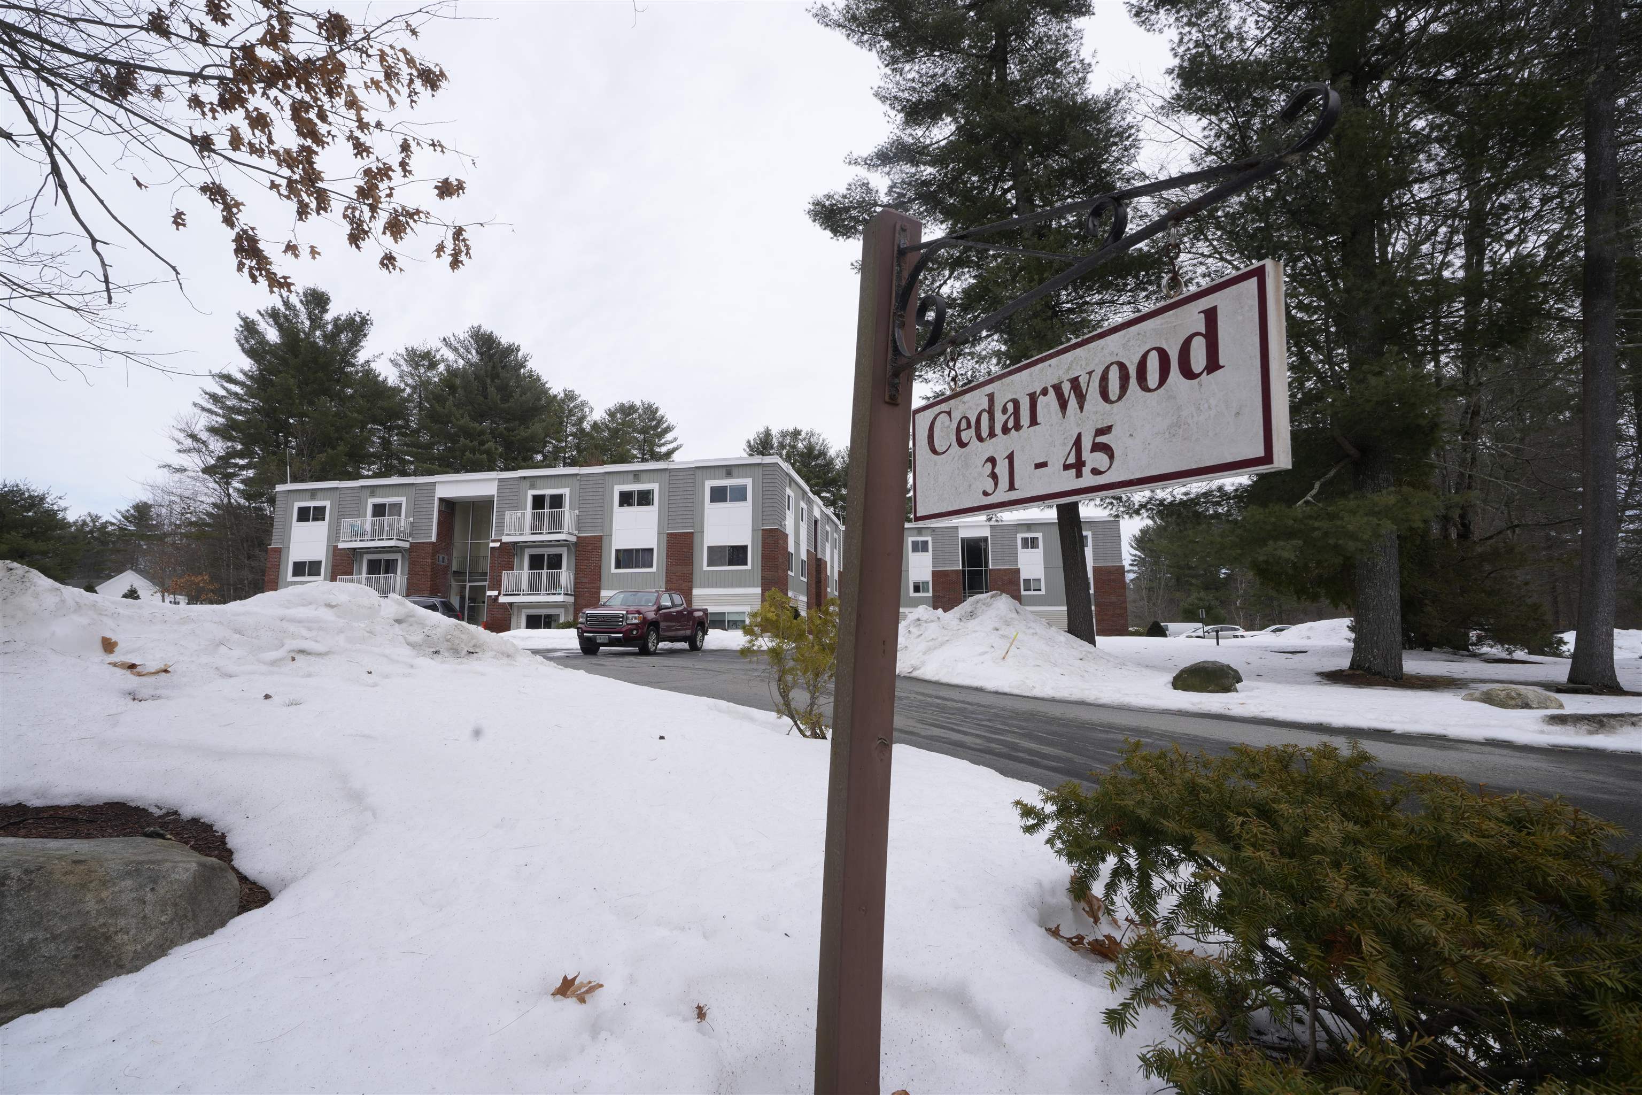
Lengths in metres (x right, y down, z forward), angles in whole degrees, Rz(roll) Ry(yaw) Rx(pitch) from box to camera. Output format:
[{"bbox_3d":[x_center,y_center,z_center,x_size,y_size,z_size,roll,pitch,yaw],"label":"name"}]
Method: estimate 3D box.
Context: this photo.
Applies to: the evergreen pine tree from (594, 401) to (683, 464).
[{"bbox_3d":[-17.661,-2.938,60.783,8.200,22.756,8.200,0,-7,0],"label":"evergreen pine tree"}]

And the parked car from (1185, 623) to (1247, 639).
[{"bbox_3d":[32.554,7.175,52.507,4.500,1.530,1.800,-3,-7,22],"label":"parked car"}]

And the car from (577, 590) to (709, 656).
[{"bbox_3d":[-5.150,2.250,19.450,1.890,1.790,5.480,-1,-7,10],"label":"car"}]

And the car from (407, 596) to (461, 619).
[{"bbox_3d":[-14.196,2.407,20.195,1.840,1.720,4.720,-5,-8,33],"label":"car"}]

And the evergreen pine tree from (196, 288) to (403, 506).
[{"bbox_3d":[-36.672,-6.194,45.066,11.500,25.622,11.500,0,-7,0],"label":"evergreen pine tree"}]

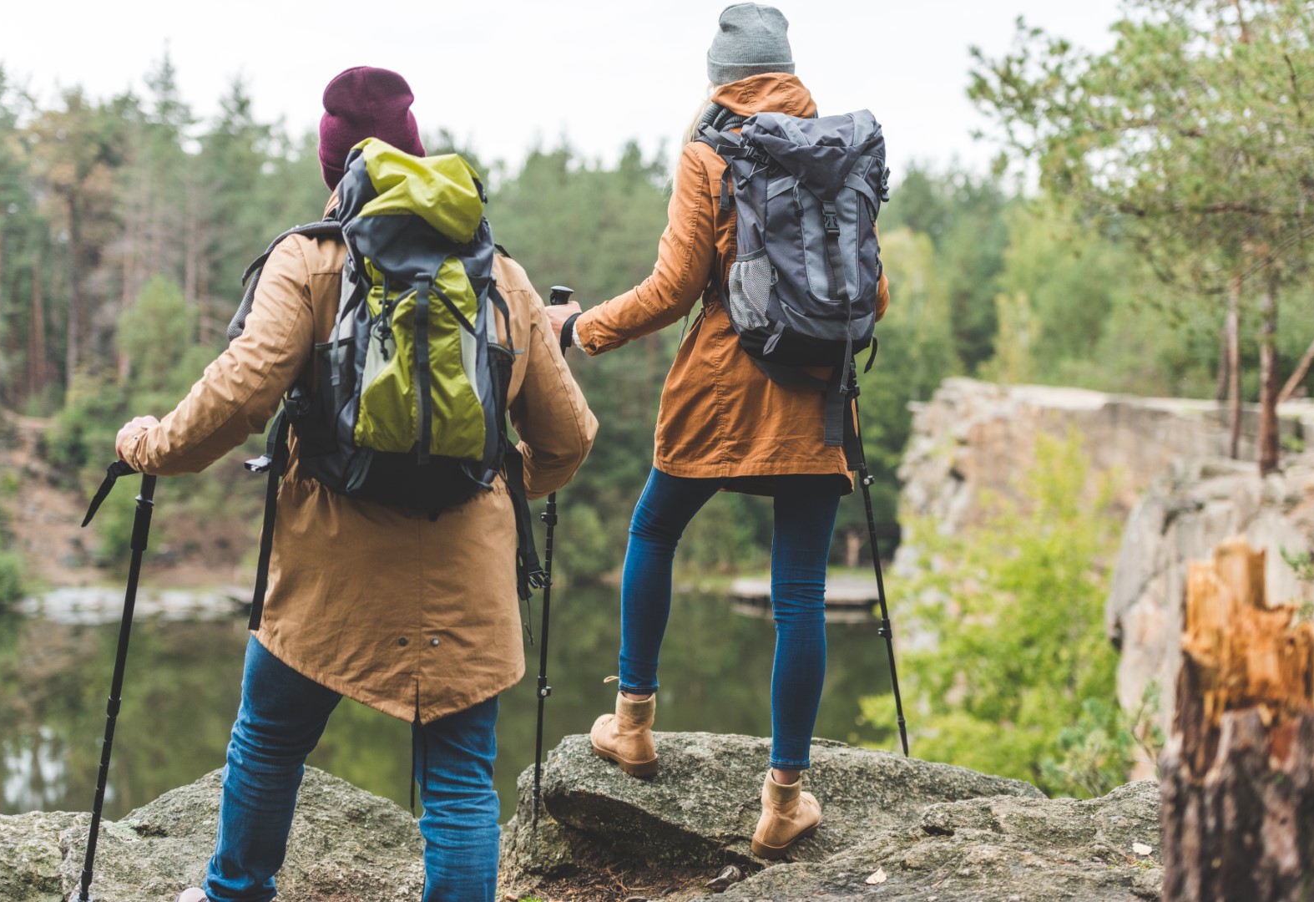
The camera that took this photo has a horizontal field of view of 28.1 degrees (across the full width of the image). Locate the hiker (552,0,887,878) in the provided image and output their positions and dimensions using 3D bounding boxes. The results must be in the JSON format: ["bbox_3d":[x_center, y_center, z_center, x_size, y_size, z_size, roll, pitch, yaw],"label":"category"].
[{"bbox_3d":[0.189,-0.052,5.340,0.712,1.730,0.797,0,1,-22],"label":"hiker"}]

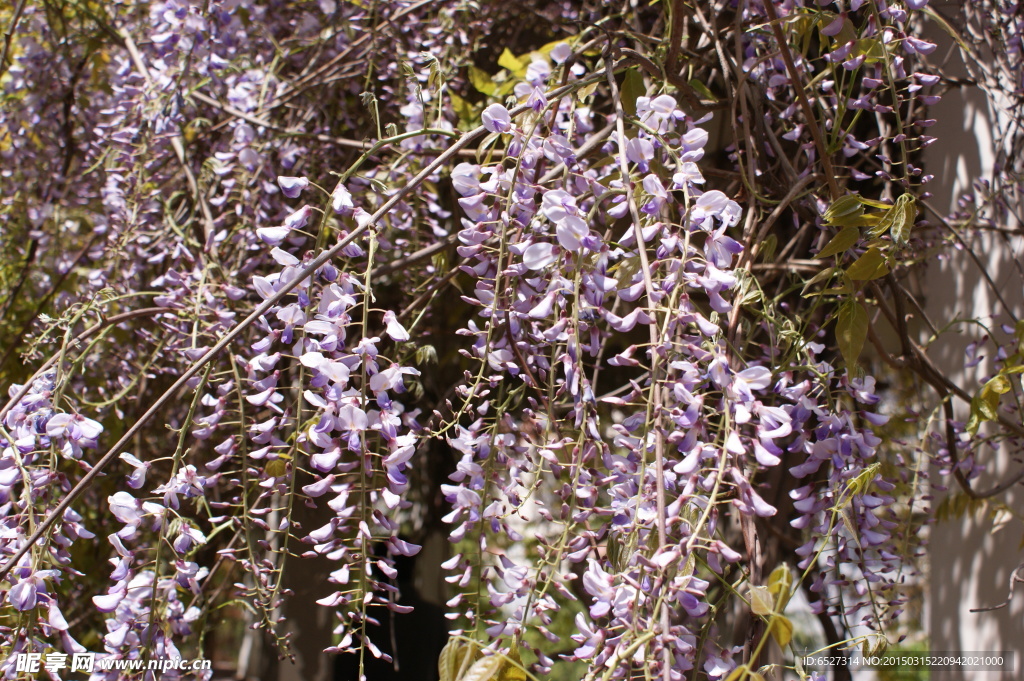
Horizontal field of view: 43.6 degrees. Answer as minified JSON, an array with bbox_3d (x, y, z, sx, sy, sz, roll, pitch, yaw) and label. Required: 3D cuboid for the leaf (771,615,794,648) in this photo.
[{"bbox_3d":[0.237,0.256,1.120,0.020,0.033,0.014,-11,0,-16],"label":"leaf"}]

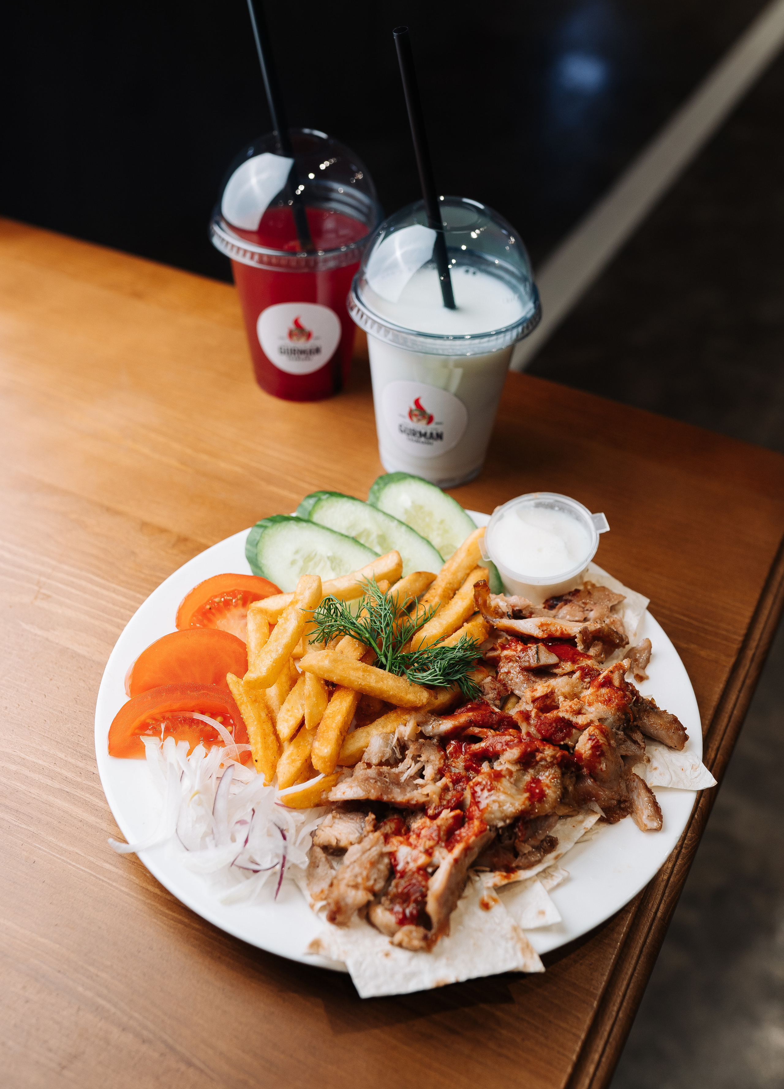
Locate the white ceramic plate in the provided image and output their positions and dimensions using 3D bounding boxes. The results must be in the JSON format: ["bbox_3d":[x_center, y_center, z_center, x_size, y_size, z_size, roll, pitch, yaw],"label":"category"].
[{"bbox_3d":[0.003,0.073,0.498,0.256,0.024,0.256,2,42,-1],"label":"white ceramic plate"}]

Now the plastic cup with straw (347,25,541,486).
[{"bbox_3d":[0.028,-0.138,0.578,0.100,0.232,0.100,2,42,-1],"label":"plastic cup with straw"}]

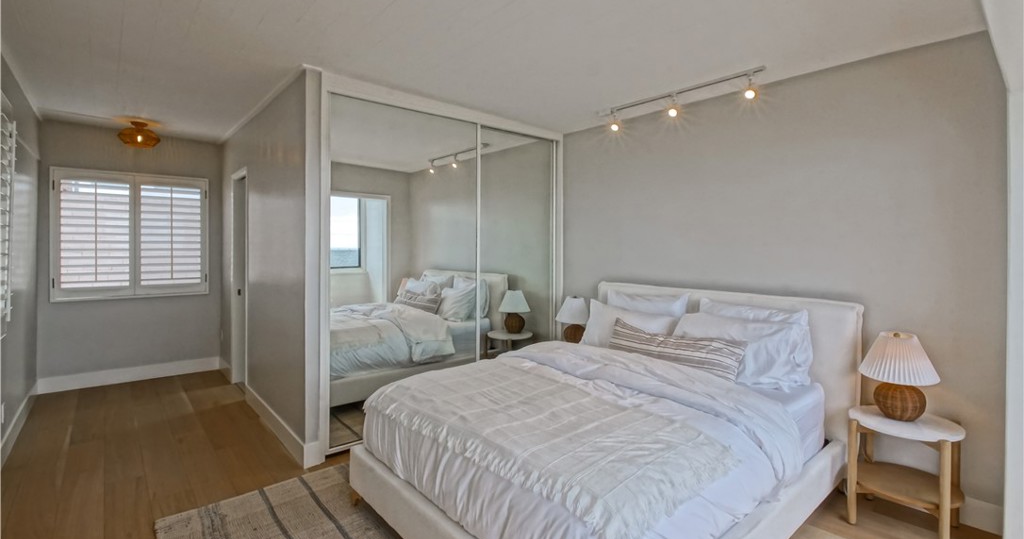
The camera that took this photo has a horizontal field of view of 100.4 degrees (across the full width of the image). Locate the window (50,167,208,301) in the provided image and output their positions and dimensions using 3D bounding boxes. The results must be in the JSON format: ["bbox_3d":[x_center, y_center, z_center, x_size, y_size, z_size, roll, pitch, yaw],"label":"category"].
[{"bbox_3d":[-3.726,-0.341,4.226,1.180,1.230,0.080,-1,2,-35],"label":"window"}]

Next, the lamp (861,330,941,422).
[{"bbox_3d":[1.862,0.510,2.055,0.290,0.407,0.290,-1,2,-43],"label":"lamp"}]

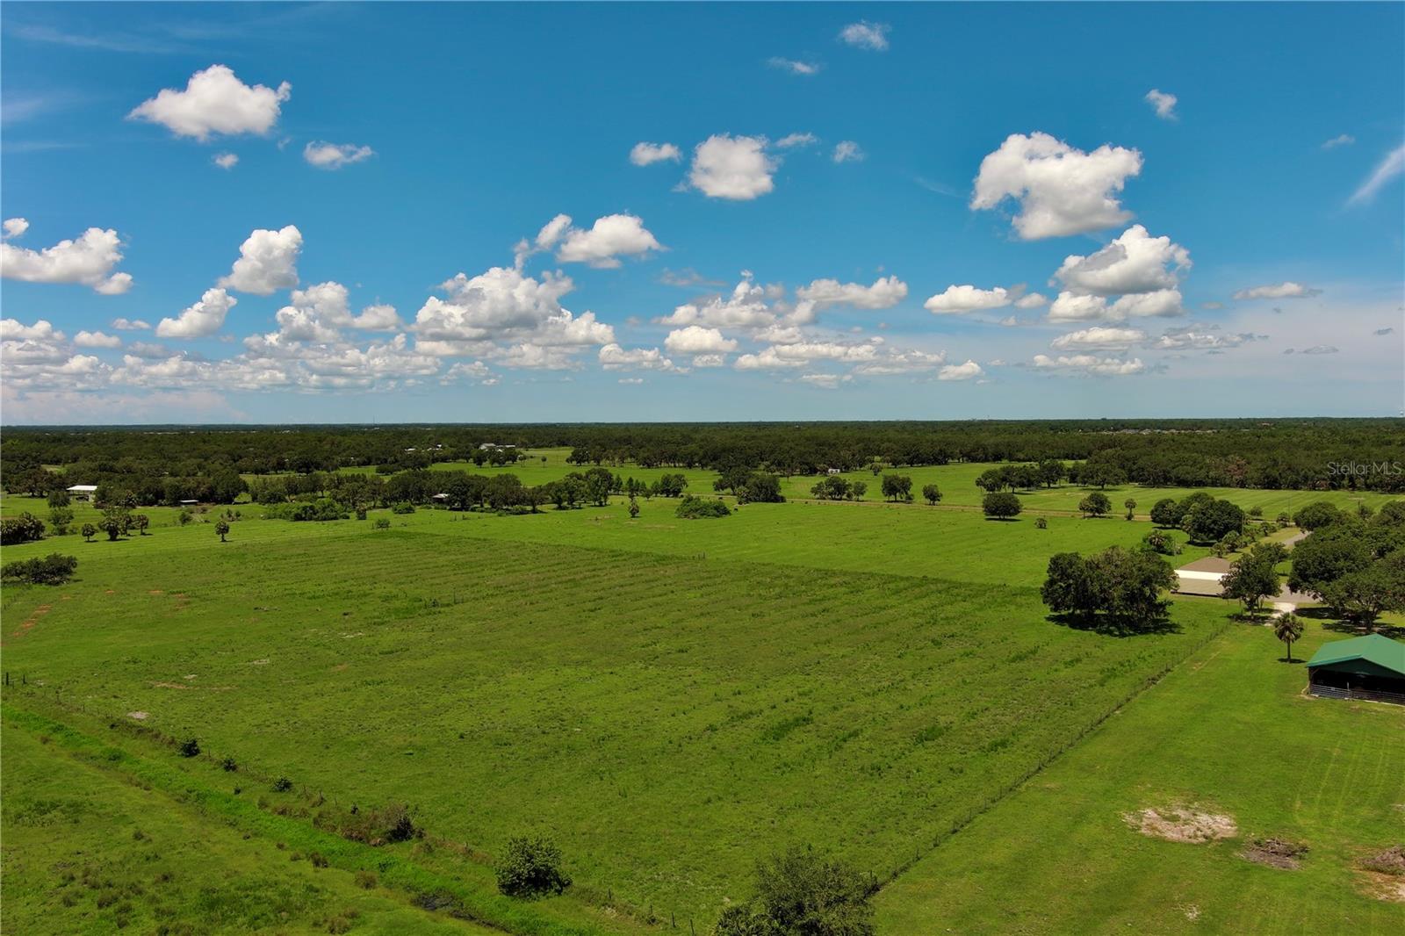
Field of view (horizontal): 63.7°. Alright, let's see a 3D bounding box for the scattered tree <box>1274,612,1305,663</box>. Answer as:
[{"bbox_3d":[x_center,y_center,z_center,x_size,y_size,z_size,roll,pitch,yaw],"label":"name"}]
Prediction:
[{"bbox_3d":[85.790,24.730,165.350,3.780,7.200,3.630,0,2,0],"label":"scattered tree"}]

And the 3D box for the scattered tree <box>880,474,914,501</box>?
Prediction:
[{"bbox_3d":[83.910,8.840,486.550,13.270,11.120,12.740,0,2,0],"label":"scattered tree"}]

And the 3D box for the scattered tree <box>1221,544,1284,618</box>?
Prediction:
[{"bbox_3d":[97.380,20.540,200.250,9.880,12.400,9.490,0,2,0],"label":"scattered tree"}]

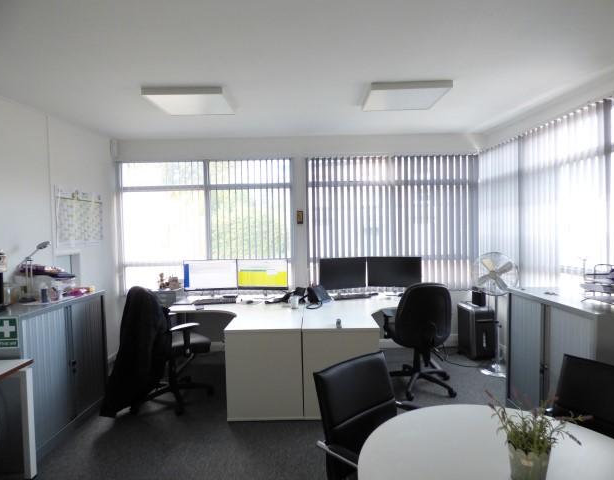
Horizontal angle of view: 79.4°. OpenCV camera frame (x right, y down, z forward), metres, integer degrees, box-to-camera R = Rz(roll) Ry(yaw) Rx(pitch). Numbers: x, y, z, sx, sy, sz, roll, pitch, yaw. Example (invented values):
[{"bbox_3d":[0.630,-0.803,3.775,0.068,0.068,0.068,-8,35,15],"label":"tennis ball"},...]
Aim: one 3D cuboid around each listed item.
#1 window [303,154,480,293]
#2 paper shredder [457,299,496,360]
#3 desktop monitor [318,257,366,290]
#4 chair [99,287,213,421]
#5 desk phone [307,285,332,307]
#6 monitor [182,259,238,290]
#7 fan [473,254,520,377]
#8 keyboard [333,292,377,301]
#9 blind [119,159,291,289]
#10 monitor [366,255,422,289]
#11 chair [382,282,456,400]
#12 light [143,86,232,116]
[{"bbox_3d":[1.025,-0.188,4.403,2.020,1.590,0.090,-1,3,1],"label":"window"},{"bbox_3d":[1.928,1.030,4.202,0.280,0.570,0.320,-2,3,-8],"label":"paper shredder"},{"bbox_3d":[0.410,0.372,4.079,0.560,0.345,0.060,-2,3,-19],"label":"desktop monitor"},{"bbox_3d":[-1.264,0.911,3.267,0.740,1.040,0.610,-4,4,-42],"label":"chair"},{"bbox_3d":[0.138,0.567,3.815,0.190,0.145,0.190,-3,4,-35],"label":"desk phone"},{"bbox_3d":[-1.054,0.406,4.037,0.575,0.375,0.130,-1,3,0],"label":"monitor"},{"bbox_3d":[1.899,0.730,3.707,0.450,1.220,0.350,1,4,41],"label":"fan"},{"bbox_3d":[0.512,0.614,3.918,0.440,0.030,0.150,-1,3,-8],"label":"keyboard"},{"bbox_3d":[-1.244,-0.186,4.550,2.120,1.580,0.100,-1,3,2],"label":"blind"},{"bbox_3d":[0.954,0.355,4.031,0.560,0.345,0.060,-1,3,14],"label":"monitor"},{"bbox_3d":[1.069,0.869,3.477,0.620,1.010,0.620,-1,3,2],"label":"chair"},{"bbox_3d":[-0.965,-1.169,3.136,0.600,0.060,0.600,-1,3,2],"label":"light"}]

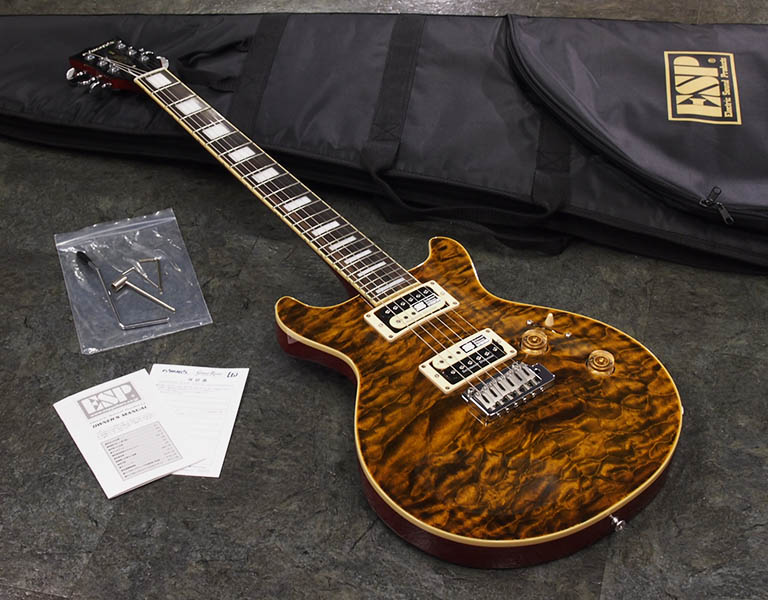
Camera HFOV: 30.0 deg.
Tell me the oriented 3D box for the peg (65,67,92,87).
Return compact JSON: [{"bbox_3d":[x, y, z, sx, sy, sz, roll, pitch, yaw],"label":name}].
[{"bbox_3d":[-0.393,-0.289,1.845,0.034,0.020,0.018,-27,49,-27],"label":"peg"}]

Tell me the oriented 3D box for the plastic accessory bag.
[{"bbox_3d":[-0.281,-0.030,1.585,0.142,0.014,0.204,-13,44,-15],"label":"plastic accessory bag"}]

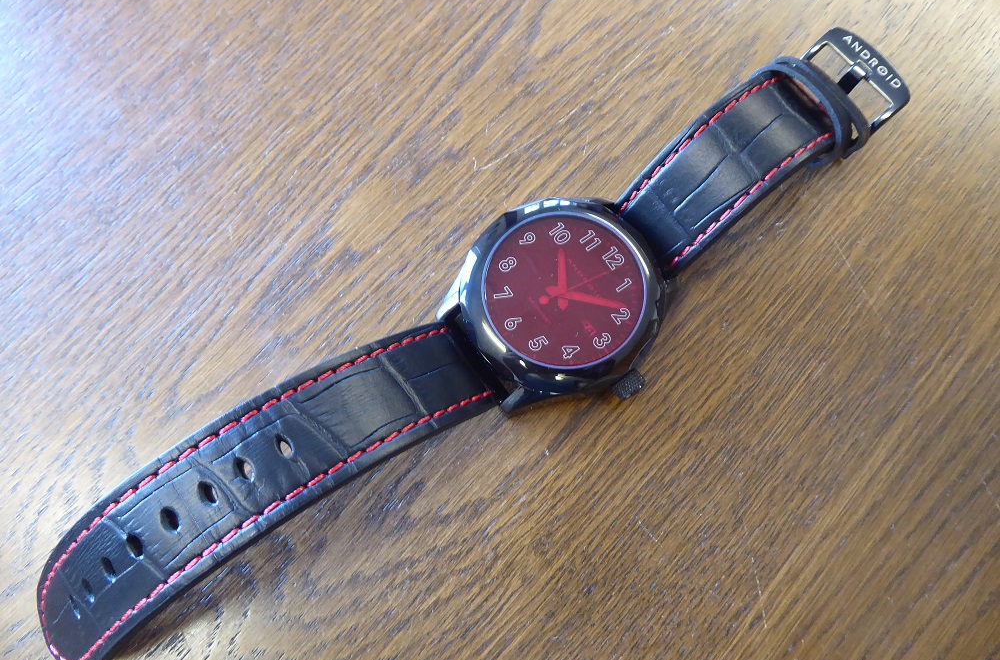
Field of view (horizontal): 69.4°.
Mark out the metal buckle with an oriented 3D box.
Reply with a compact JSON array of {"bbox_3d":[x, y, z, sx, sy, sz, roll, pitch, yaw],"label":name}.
[{"bbox_3d":[0.083,-0.058,0.173,0.018,0.008,0.026,-38,74,-9],"label":"metal buckle"}]

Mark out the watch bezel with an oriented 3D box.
[{"bbox_3d":[0.014,-0.007,0.159,0.047,0.011,0.045,-1,71,3],"label":"watch bezel"}]

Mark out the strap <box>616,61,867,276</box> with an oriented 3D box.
[{"bbox_3d":[0.053,-0.037,0.162,0.059,0.021,0.024,-38,74,-9],"label":"strap"}]

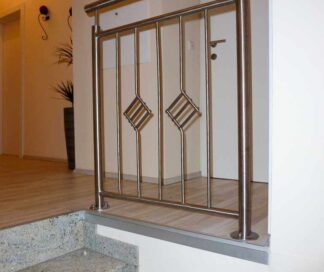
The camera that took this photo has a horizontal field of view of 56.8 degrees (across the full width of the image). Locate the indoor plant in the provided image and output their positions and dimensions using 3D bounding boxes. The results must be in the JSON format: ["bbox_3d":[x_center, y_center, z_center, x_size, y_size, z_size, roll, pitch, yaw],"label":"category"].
[{"bbox_3d":[-0.890,-0.325,3.001,0.400,1.290,0.400,-1,2,0],"label":"indoor plant"}]

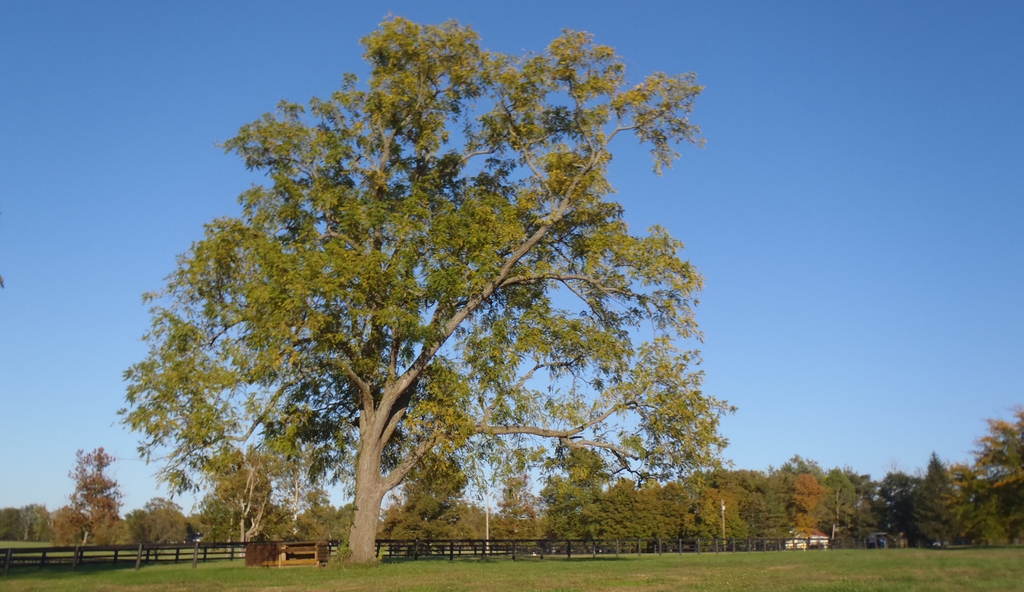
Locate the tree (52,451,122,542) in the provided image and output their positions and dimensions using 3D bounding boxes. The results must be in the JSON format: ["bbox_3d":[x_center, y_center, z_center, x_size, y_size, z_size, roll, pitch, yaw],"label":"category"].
[{"bbox_3d":[-49.880,23.660,97.560,7.170,11.200,6.450,8,-18,-25],"label":"tree"}]

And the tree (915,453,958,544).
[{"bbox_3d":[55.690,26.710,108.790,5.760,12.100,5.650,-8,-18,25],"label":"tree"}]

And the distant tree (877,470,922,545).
[{"bbox_3d":[53.570,29.460,114.800,6.060,10.320,6.060,-7,-18,23],"label":"distant tree"}]

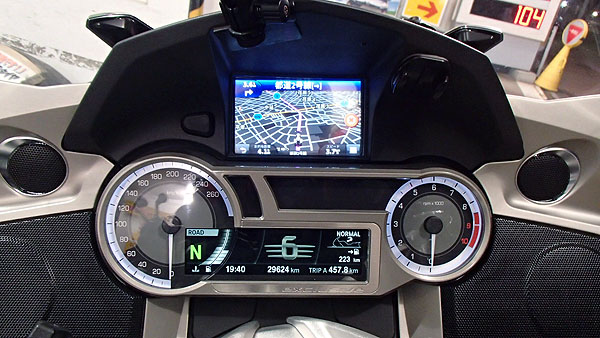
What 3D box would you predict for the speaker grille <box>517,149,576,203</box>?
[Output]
[{"bbox_3d":[0.196,0.006,0.357,0.042,0.041,0.008,19,3,37],"label":"speaker grille"}]

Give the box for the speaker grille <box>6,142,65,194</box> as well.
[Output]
[{"bbox_3d":[-0.204,-0.001,0.346,0.042,0.041,0.008,-17,2,-39],"label":"speaker grille"}]

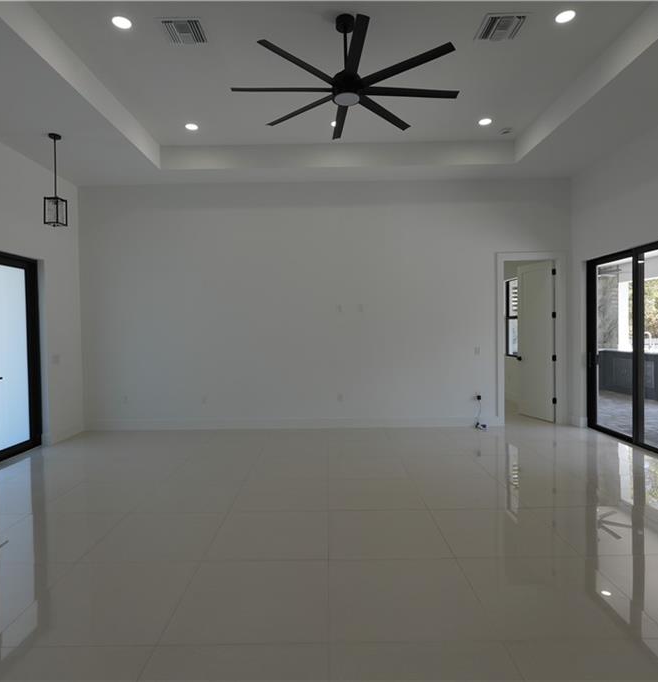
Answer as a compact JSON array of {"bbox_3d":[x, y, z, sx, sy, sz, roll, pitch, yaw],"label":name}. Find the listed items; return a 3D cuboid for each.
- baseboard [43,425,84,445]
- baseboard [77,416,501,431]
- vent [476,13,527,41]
[{"bbox_3d":[-3.666,1.295,6.397,0.025,0.155,0.820,-1,1,0],"label":"baseboard"},{"bbox_3d":[-0.552,1.245,6.819,6.180,0.155,0.022,-1,1,0],"label":"baseboard"},{"bbox_3d":[1.442,-2.609,3.803,0.335,0.030,0.335,-1,1,0],"label":"vent"}]

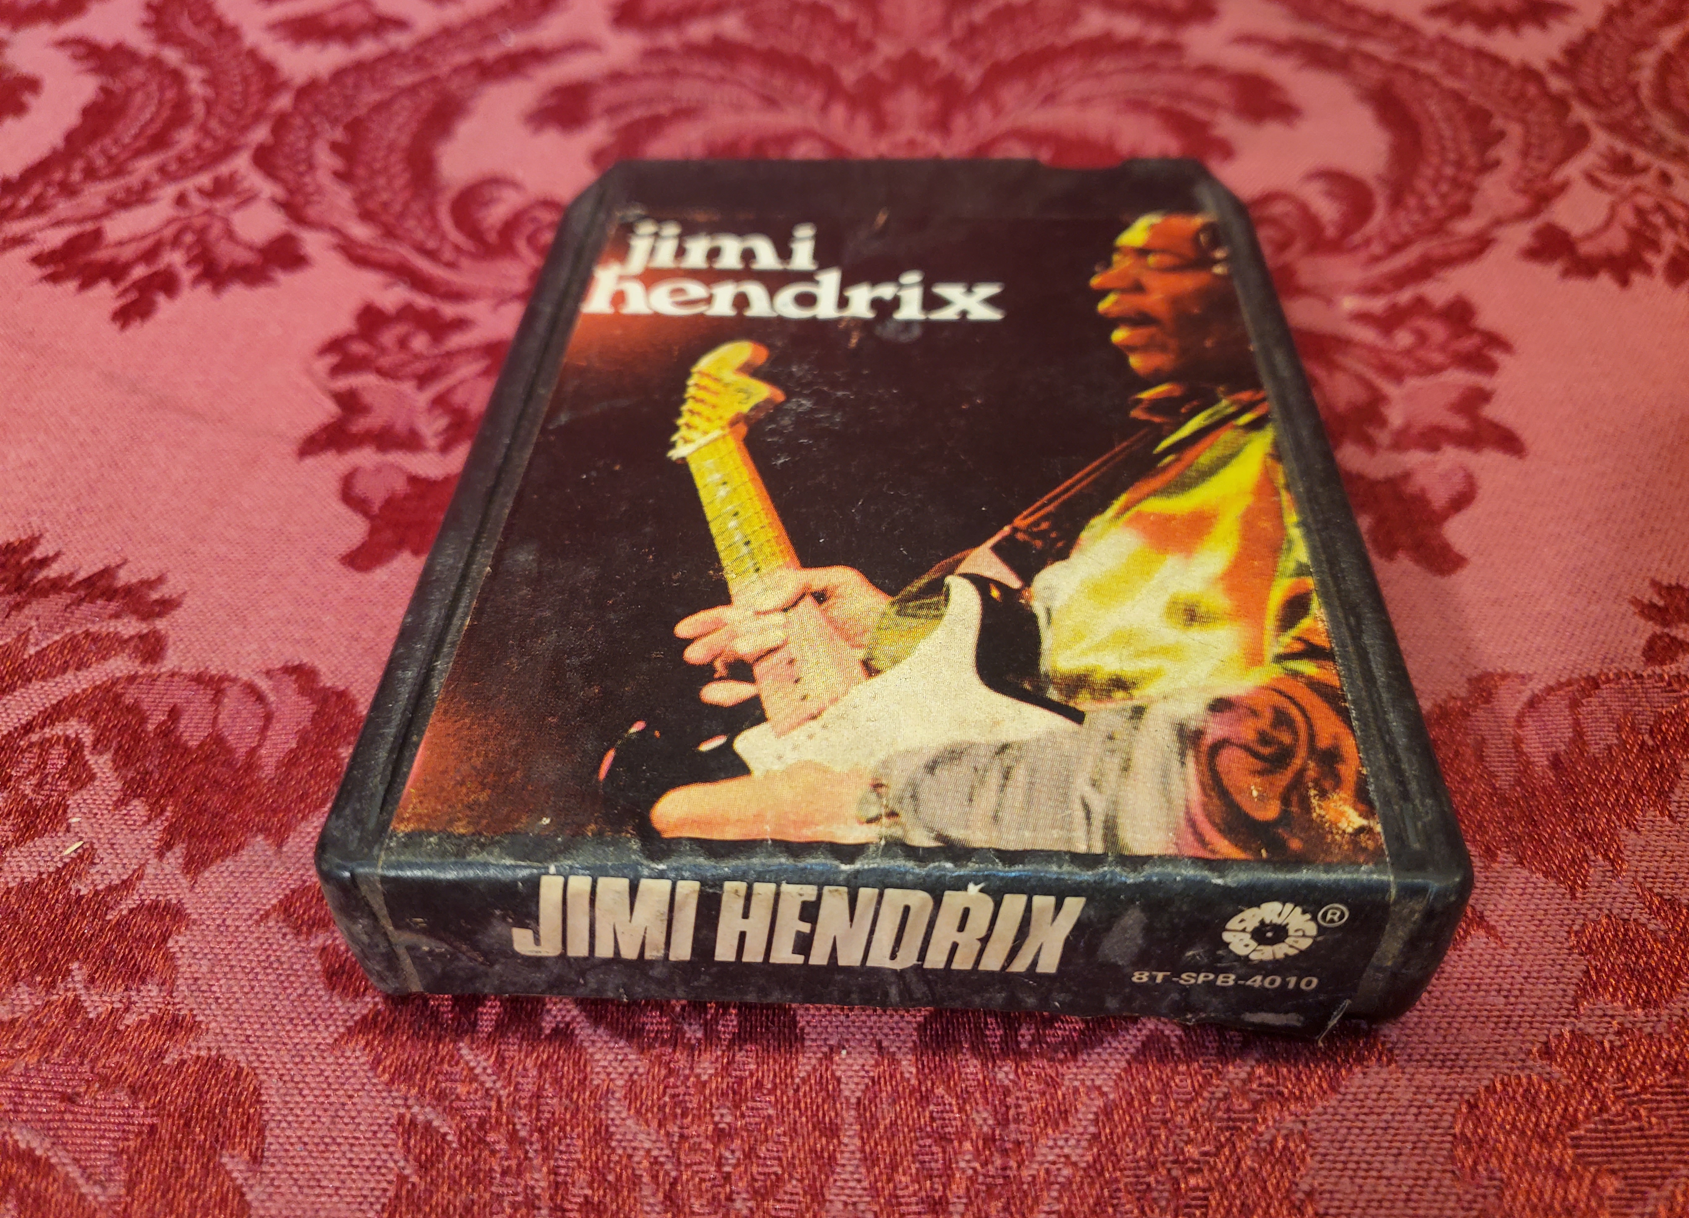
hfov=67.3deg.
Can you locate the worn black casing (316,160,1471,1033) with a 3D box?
[{"bbox_3d":[0.006,-0.016,0.166,0.102,0.023,0.133,1,46,3],"label":"worn black casing"}]

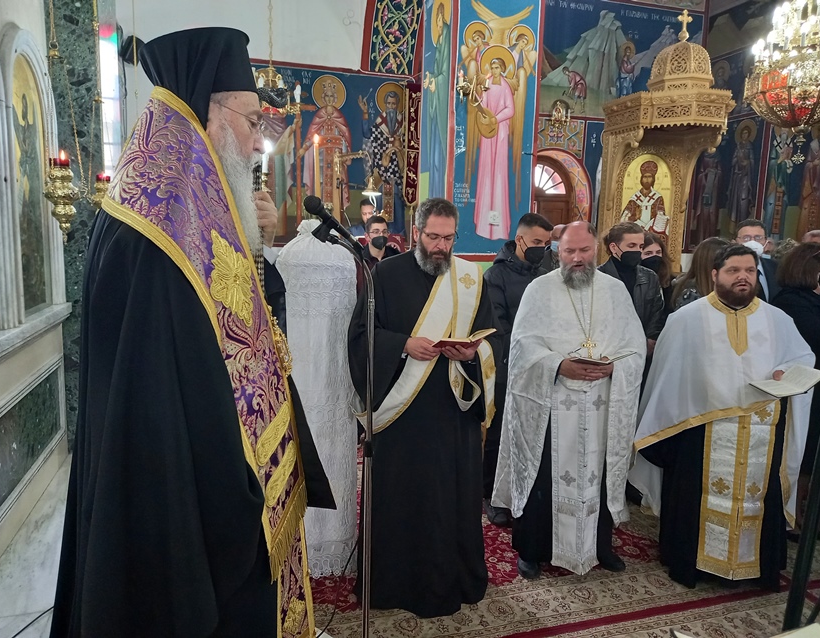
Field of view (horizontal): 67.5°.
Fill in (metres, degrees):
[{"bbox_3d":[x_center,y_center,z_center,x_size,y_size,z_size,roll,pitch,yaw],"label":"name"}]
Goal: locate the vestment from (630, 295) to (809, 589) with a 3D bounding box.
[{"bbox_3d":[1.546,0.454,3.029,0.759,1.650,0.526,4,8,14],"label":"vestment"}]

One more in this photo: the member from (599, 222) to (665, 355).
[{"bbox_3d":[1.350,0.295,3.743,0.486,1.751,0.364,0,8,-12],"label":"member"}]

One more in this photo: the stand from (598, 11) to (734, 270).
[{"bbox_3d":[2.597,-1.078,6.226,1.013,3.851,0.983,-1,8,-17],"label":"stand"}]

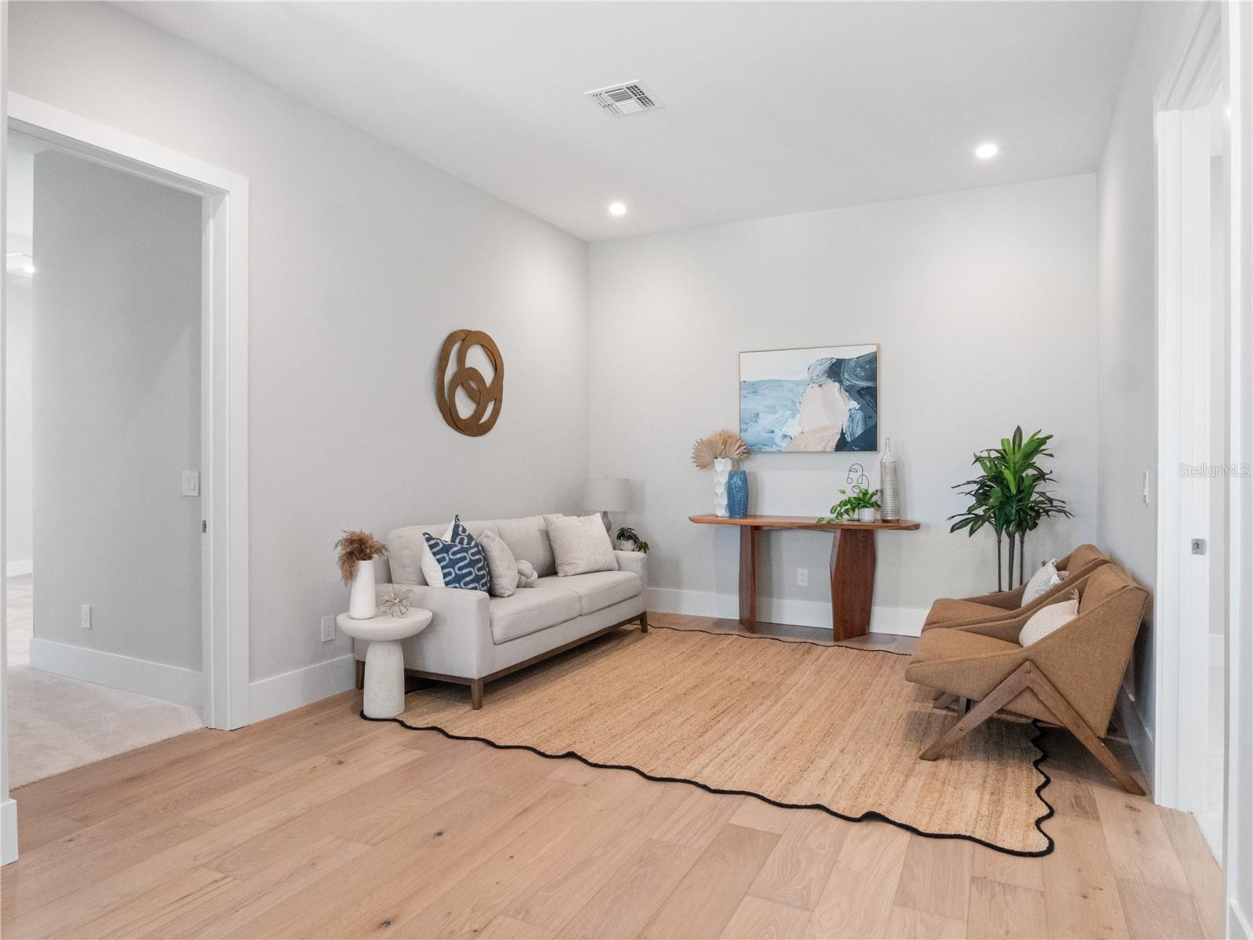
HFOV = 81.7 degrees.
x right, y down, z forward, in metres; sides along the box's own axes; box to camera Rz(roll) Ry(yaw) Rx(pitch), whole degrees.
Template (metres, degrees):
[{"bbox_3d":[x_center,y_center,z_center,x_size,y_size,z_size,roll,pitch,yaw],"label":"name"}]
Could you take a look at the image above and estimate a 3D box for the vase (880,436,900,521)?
[{"bbox_3d":[1.850,0.072,5.075,0.140,0.590,0.140,1,1,25],"label":"vase"}]

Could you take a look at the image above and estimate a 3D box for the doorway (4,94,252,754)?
[{"bbox_3d":[-2.023,-0.078,2.889,0.150,2.530,1.040,1,1,27],"label":"doorway"}]

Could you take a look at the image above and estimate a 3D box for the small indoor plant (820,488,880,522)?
[{"bbox_3d":[1.555,0.251,5.028,0.380,0.240,0.250,1,1,25],"label":"small indoor plant"}]

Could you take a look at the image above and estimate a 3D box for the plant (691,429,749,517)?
[{"bbox_3d":[0.695,0.025,5.357,0.402,0.643,0.271,0,0,25],"label":"plant"}]

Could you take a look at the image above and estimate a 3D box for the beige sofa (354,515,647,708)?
[{"bbox_3d":[-0.646,0.745,4.587,0.814,0.854,1.899,0,0,28],"label":"beige sofa"}]

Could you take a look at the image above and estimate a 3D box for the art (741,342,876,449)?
[{"bbox_3d":[1.336,-0.516,5.375,1.022,0.770,0.040,1,1,25],"label":"art"}]

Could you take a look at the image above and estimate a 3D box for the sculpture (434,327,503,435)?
[{"bbox_3d":[-1.016,-0.569,4.723,0.055,0.683,0.643,0,0,28],"label":"sculpture"}]

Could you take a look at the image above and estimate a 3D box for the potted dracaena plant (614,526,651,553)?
[{"bbox_3d":[0.049,0.541,5.578,0.251,0.211,0.201,0,0,25],"label":"potted dracaena plant"}]

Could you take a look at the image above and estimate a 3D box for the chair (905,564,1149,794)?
[{"bbox_3d":[1.691,0.801,3.143,0.834,0.764,0.734,0,0,26],"label":"chair"}]

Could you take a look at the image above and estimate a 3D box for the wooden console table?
[{"bbox_3d":[1.253,0.765,5.216,1.570,0.810,0.390,1,1,25],"label":"wooden console table"}]

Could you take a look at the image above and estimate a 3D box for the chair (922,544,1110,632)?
[{"bbox_3d":[2.055,0.795,3.879,0.834,0.764,0.734,0,0,26],"label":"chair"}]

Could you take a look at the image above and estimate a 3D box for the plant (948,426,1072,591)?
[{"bbox_3d":[2.352,0.454,4.472,0.704,1.427,0.643,0,0,25],"label":"plant"}]

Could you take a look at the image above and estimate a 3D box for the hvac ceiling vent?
[{"bbox_3d":[-0.005,-1.857,3.639,0.292,0.025,0.292,1,1,26],"label":"hvac ceiling vent"}]

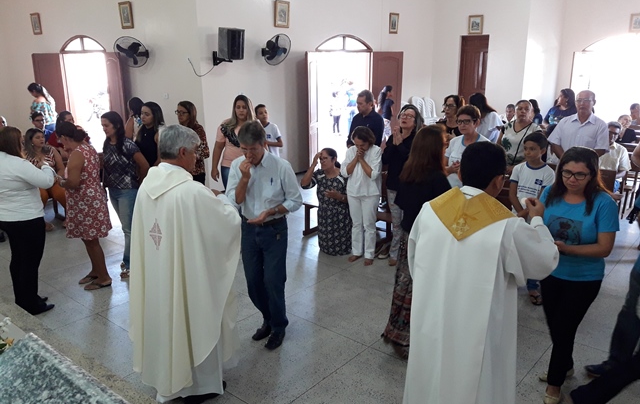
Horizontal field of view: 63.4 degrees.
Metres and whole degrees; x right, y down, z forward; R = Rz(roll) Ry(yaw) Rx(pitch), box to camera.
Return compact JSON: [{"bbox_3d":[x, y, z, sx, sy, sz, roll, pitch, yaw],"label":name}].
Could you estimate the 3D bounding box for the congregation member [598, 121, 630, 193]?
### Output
[{"bbox_3d":[3.377,-0.335,6.338,0.500,1.270,0.760,12,19,39],"label":"congregation member"}]

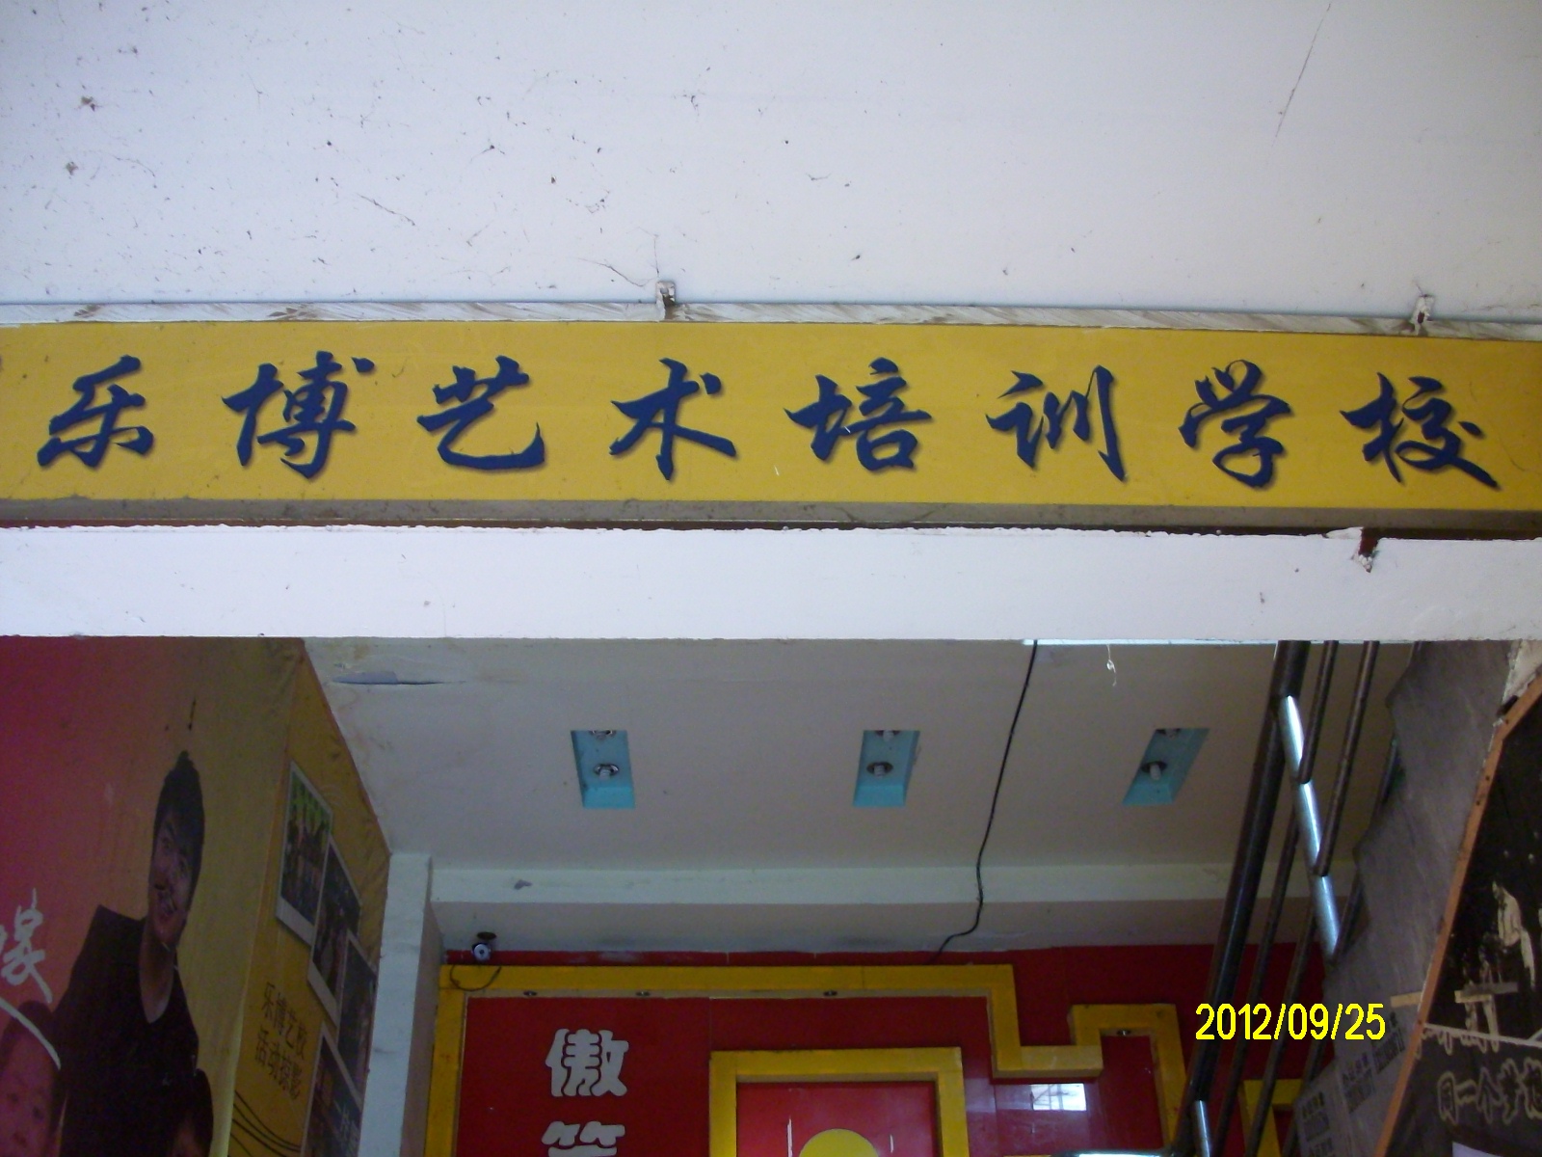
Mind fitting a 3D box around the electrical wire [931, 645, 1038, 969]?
[{"bbox_3d":[0.743,0.850,5.221,0.160,0.182,2.065,0,-35,-2],"label":"electrical wire"}]

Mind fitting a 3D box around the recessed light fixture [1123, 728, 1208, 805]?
[{"bbox_3d":[1.324,0.610,5.109,0.172,0.080,0.532,0,-35,-2],"label":"recessed light fixture"}]

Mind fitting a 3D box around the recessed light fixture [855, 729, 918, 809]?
[{"bbox_3d":[0.383,0.615,5.088,0.180,0.080,0.538,0,-35,-2],"label":"recessed light fixture"}]

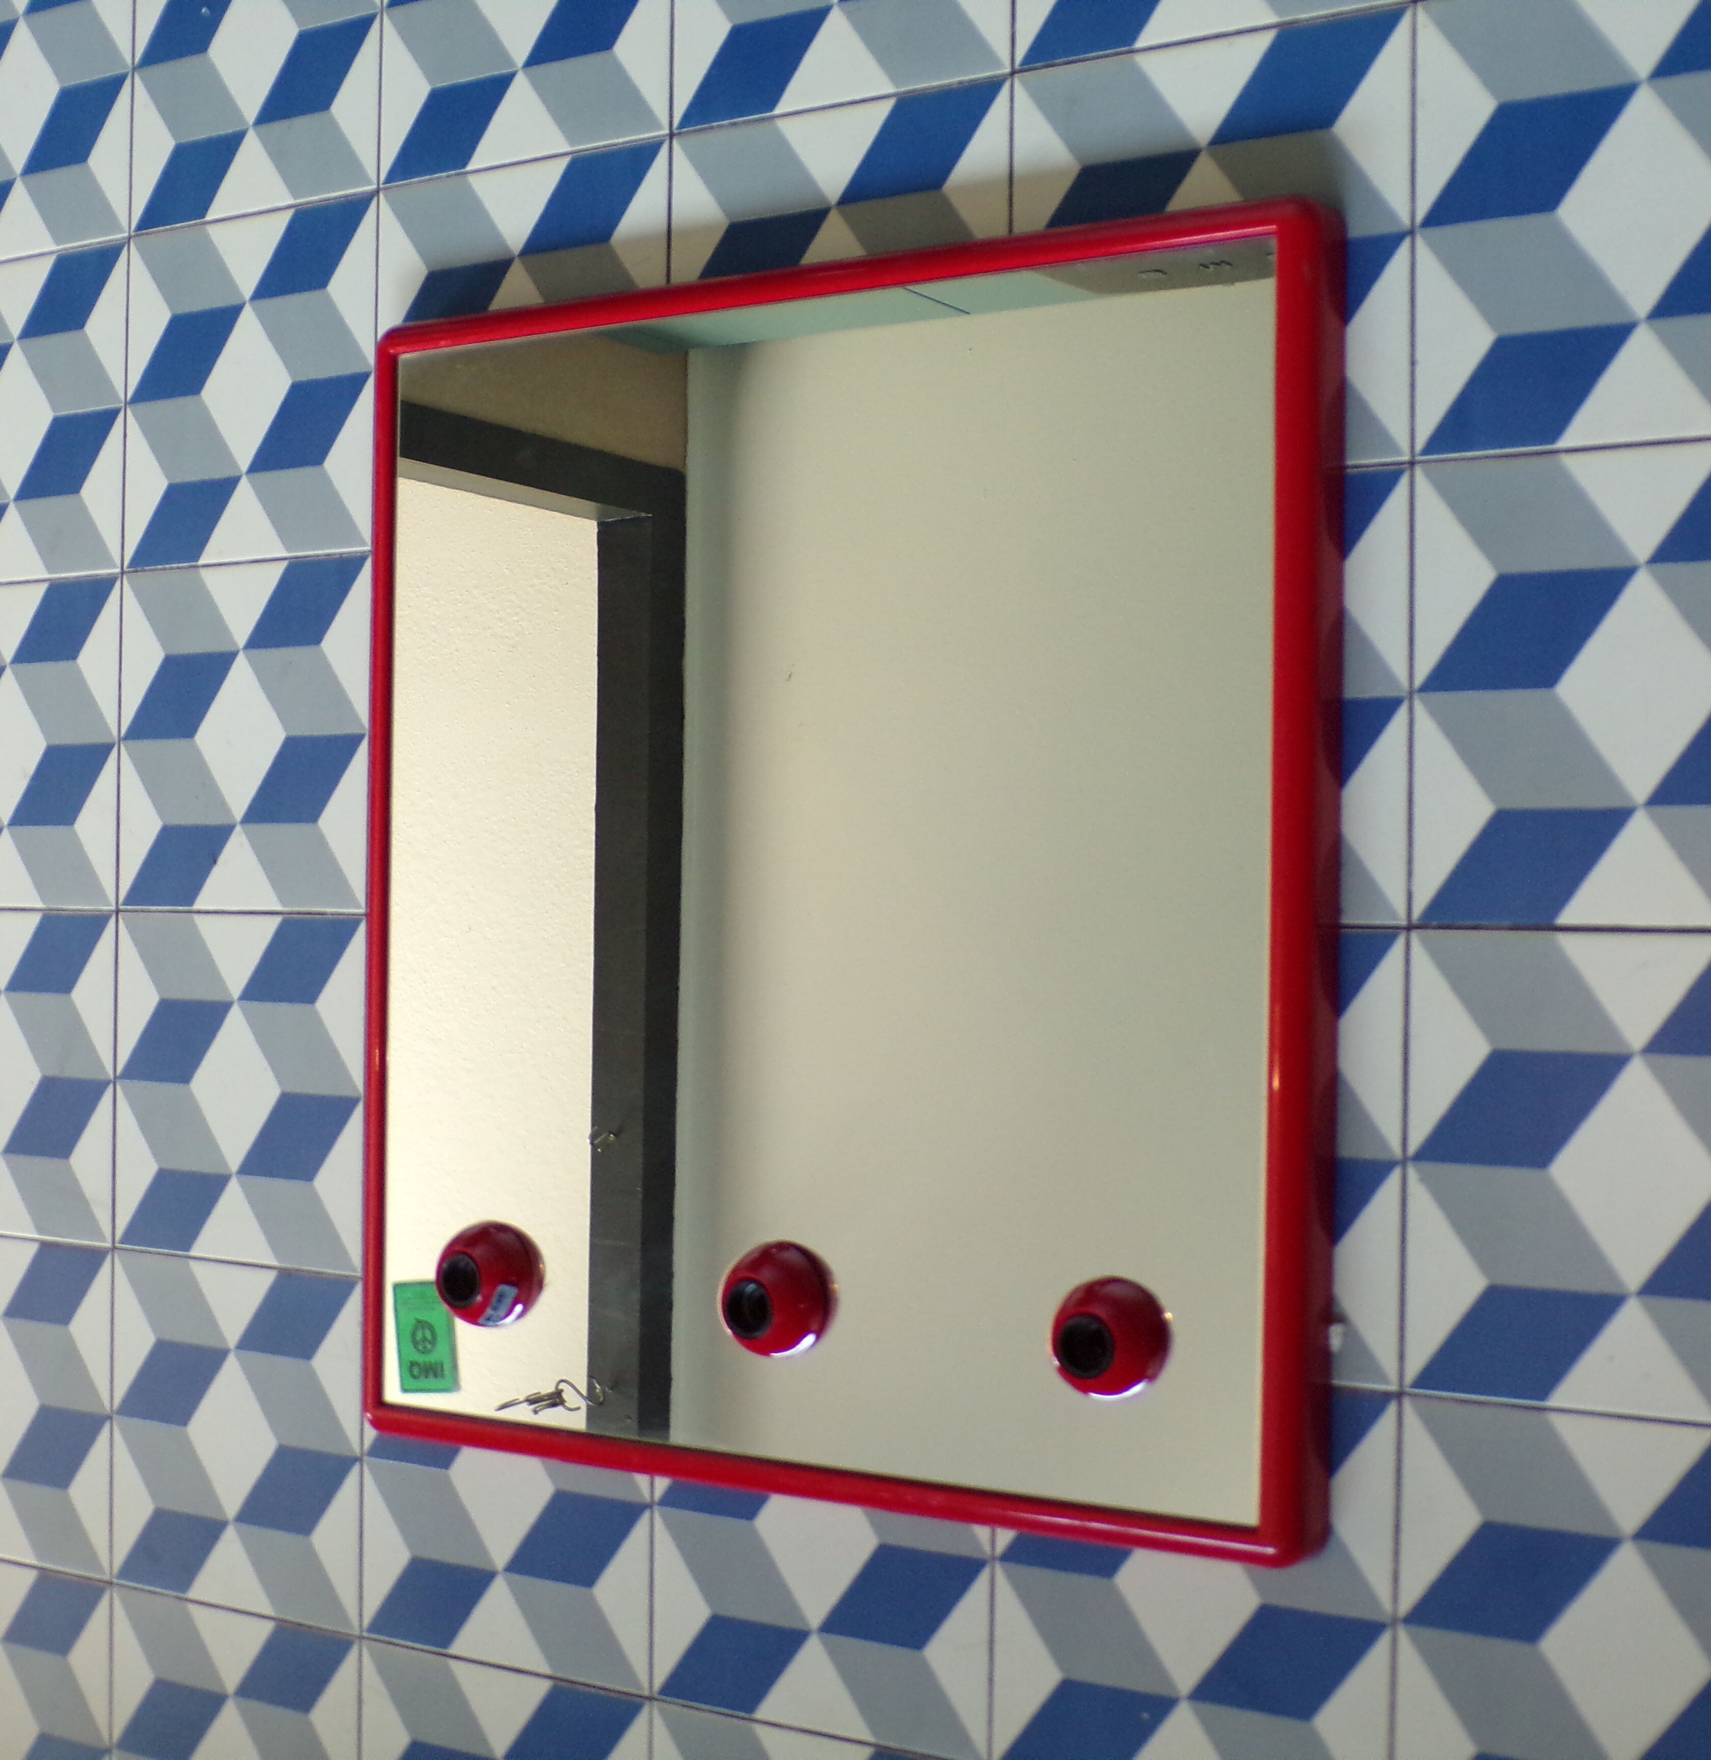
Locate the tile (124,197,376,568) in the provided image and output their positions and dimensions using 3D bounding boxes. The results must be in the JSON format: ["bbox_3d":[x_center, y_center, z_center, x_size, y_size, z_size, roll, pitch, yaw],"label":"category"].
[{"bbox_3d":[-0.355,-0.289,1.484,0.200,0.012,0.200,0,89,31],"label":"tile"}]

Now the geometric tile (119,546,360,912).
[{"bbox_3d":[-0.352,-0.083,1.455,0.199,0.010,0.200,0,89,31],"label":"geometric tile"}]

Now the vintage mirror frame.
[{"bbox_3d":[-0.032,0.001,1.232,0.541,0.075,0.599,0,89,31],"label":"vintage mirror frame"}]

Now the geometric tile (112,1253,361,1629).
[{"bbox_3d":[-0.356,0.320,1.451,0.199,0.010,0.200,0,89,31],"label":"geometric tile"}]

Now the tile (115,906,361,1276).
[{"bbox_3d":[-0.354,0.119,1.453,0.199,0.010,0.200,0,89,31],"label":"tile"}]

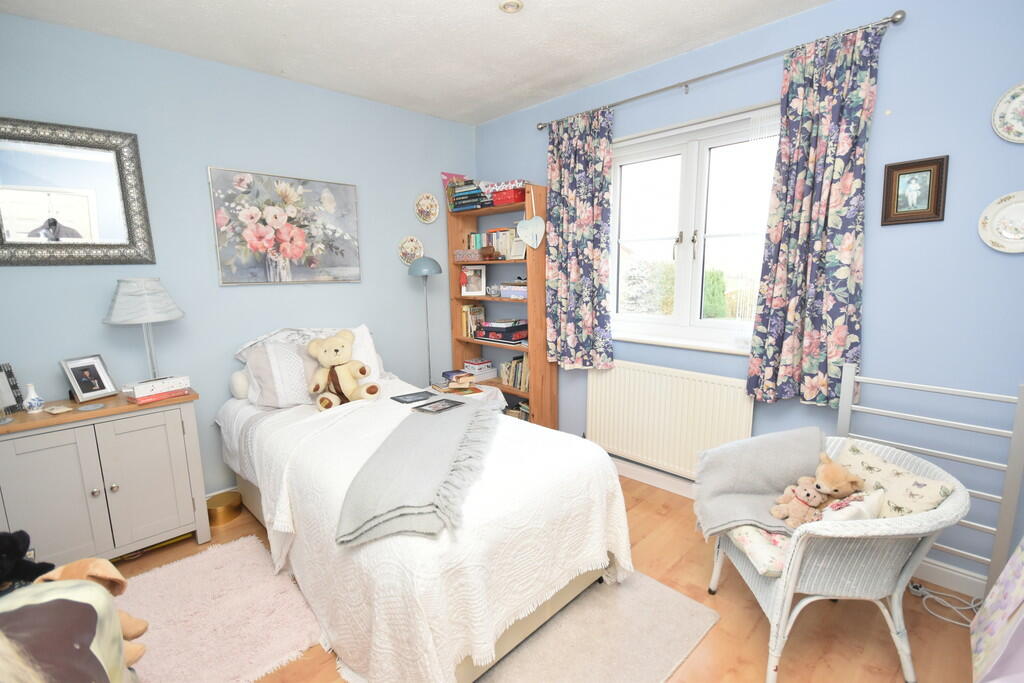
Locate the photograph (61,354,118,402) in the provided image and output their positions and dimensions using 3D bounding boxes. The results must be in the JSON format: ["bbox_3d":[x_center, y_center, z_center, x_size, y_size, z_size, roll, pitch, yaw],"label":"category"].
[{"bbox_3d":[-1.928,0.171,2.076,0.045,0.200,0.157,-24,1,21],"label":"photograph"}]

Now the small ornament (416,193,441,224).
[{"bbox_3d":[-0.602,-0.949,3.254,0.210,0.214,0.025,-10,13,-43],"label":"small ornament"}]

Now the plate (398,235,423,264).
[{"bbox_3d":[-0.706,-0.633,3.199,0.208,0.210,0.025,-10,13,-43],"label":"plate"}]

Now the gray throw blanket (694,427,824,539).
[{"bbox_3d":[0.881,0.496,1.622,0.460,0.290,0.350,-1,9,2],"label":"gray throw blanket"}]

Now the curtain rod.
[{"bbox_3d":[0.806,-1.291,2.315,0.075,0.055,1.825,-10,13,-43],"label":"curtain rod"}]

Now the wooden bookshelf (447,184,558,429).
[{"bbox_3d":[-0.067,-0.125,3.316,0.300,1.814,0.806,-10,13,-43],"label":"wooden bookshelf"}]

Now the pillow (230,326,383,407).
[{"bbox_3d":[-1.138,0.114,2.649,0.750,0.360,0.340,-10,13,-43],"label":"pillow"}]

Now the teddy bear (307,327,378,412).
[{"bbox_3d":[-0.932,0.132,2.488,0.350,0.385,0.260,-7,11,-32],"label":"teddy bear"}]

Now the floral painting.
[{"bbox_3d":[-1.284,-0.648,2.678,0.800,0.615,0.030,-10,13,-43],"label":"floral painting"}]

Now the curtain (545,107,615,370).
[{"bbox_3d":[0.422,-0.594,2.882,0.120,1.560,0.500,-10,13,-43],"label":"curtain"}]

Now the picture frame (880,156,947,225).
[{"bbox_3d":[1.558,-0.577,1.763,0.025,0.233,0.183,-10,13,-43],"label":"picture frame"}]

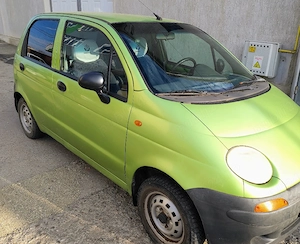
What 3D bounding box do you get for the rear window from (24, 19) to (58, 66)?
[{"bbox_3d":[-1.091,-0.809,2.755,0.700,0.420,0.050,22,13,42],"label":"rear window"}]

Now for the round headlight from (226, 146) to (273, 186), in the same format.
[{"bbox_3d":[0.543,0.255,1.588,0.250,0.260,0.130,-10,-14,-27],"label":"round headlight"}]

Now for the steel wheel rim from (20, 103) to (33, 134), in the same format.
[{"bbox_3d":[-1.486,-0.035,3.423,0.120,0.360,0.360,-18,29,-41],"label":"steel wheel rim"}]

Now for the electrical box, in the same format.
[{"bbox_3d":[1.793,-1.011,4.497,0.200,0.510,0.420,-19,29,-40],"label":"electrical box"}]

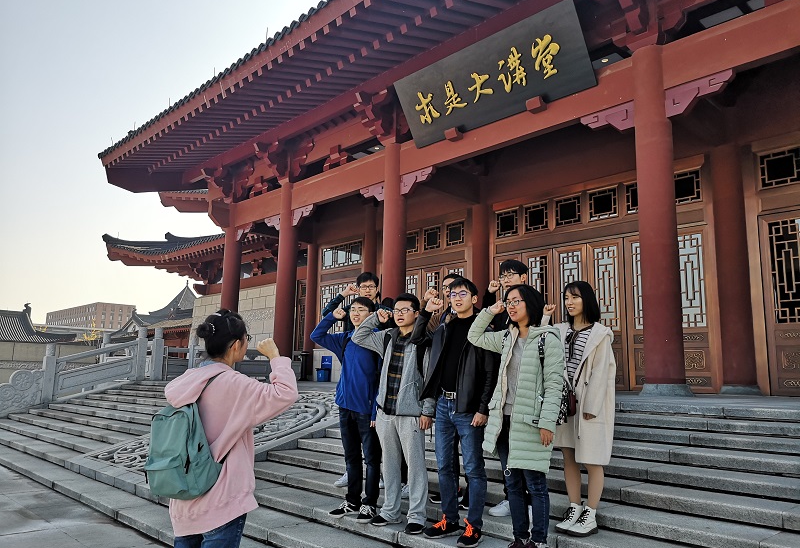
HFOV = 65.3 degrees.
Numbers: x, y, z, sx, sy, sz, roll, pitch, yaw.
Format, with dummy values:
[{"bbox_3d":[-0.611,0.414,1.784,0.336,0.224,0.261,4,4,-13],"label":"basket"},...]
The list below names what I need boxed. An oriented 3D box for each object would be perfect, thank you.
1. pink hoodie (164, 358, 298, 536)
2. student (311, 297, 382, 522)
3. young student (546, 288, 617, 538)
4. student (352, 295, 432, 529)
[{"bbox_3d":[-0.725,0.729,2.700,0.460,0.710,0.530,10,-13,-44],"label":"pink hoodie"},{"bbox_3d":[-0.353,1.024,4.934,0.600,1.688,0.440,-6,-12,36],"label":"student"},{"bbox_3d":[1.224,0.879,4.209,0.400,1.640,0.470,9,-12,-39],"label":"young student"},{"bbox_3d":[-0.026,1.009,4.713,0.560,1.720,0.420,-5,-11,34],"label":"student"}]

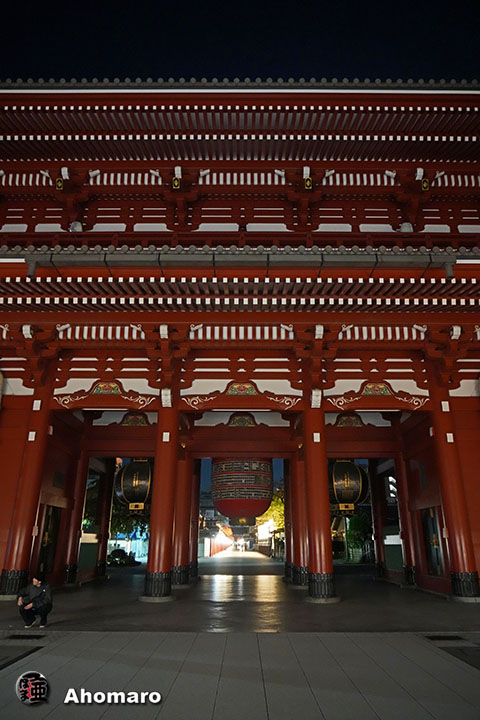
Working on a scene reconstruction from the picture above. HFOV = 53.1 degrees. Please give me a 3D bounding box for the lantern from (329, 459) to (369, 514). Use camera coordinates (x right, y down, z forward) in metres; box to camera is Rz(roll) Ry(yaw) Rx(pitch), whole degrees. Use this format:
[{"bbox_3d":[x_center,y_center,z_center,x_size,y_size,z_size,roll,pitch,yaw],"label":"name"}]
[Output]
[{"bbox_3d":[4.430,5.401,20.855,2.250,2.750,2.100,0,-21,0],"label":"lantern"}]

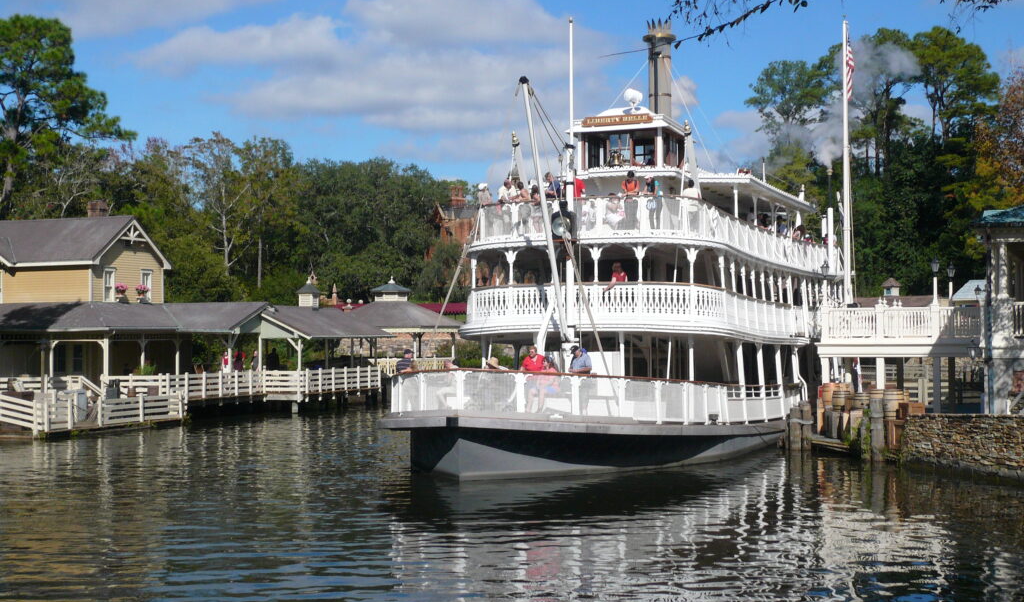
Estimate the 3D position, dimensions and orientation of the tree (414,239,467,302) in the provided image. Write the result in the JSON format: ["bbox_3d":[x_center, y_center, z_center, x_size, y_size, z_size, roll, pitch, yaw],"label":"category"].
[{"bbox_3d":[-5.673,-2.221,115.000,4.300,5.600,4.300,0,-2,0],"label":"tree"}]

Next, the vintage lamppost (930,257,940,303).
[{"bbox_3d":[12.572,-0.608,43.000,0.260,1.420,0.260,-1,-2,24],"label":"vintage lamppost"}]

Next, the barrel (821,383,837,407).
[{"bbox_3d":[9.529,2.838,43.300,0.550,0.770,0.550,-1,-2,30],"label":"barrel"}]

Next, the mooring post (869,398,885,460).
[{"bbox_3d":[9.821,3.457,39.000,0.370,1.750,0.370,-1,-2,30],"label":"mooring post"}]

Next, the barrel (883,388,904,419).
[{"bbox_3d":[10.603,2.879,40.200,0.560,0.840,0.560,-1,-2,30],"label":"barrel"}]

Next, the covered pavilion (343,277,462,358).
[{"bbox_3d":[-7.502,1.538,91.000,9.000,6.100,9.000,0,-2,-3],"label":"covered pavilion"}]

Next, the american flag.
[{"bbox_3d":[10.619,-7.314,45.500,0.320,1.950,0.250,0,-2,-6],"label":"american flag"}]

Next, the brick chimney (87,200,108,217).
[{"bbox_3d":[-18.565,-4.103,65.000,0.700,0.850,0.700,-1,-2,29],"label":"brick chimney"}]

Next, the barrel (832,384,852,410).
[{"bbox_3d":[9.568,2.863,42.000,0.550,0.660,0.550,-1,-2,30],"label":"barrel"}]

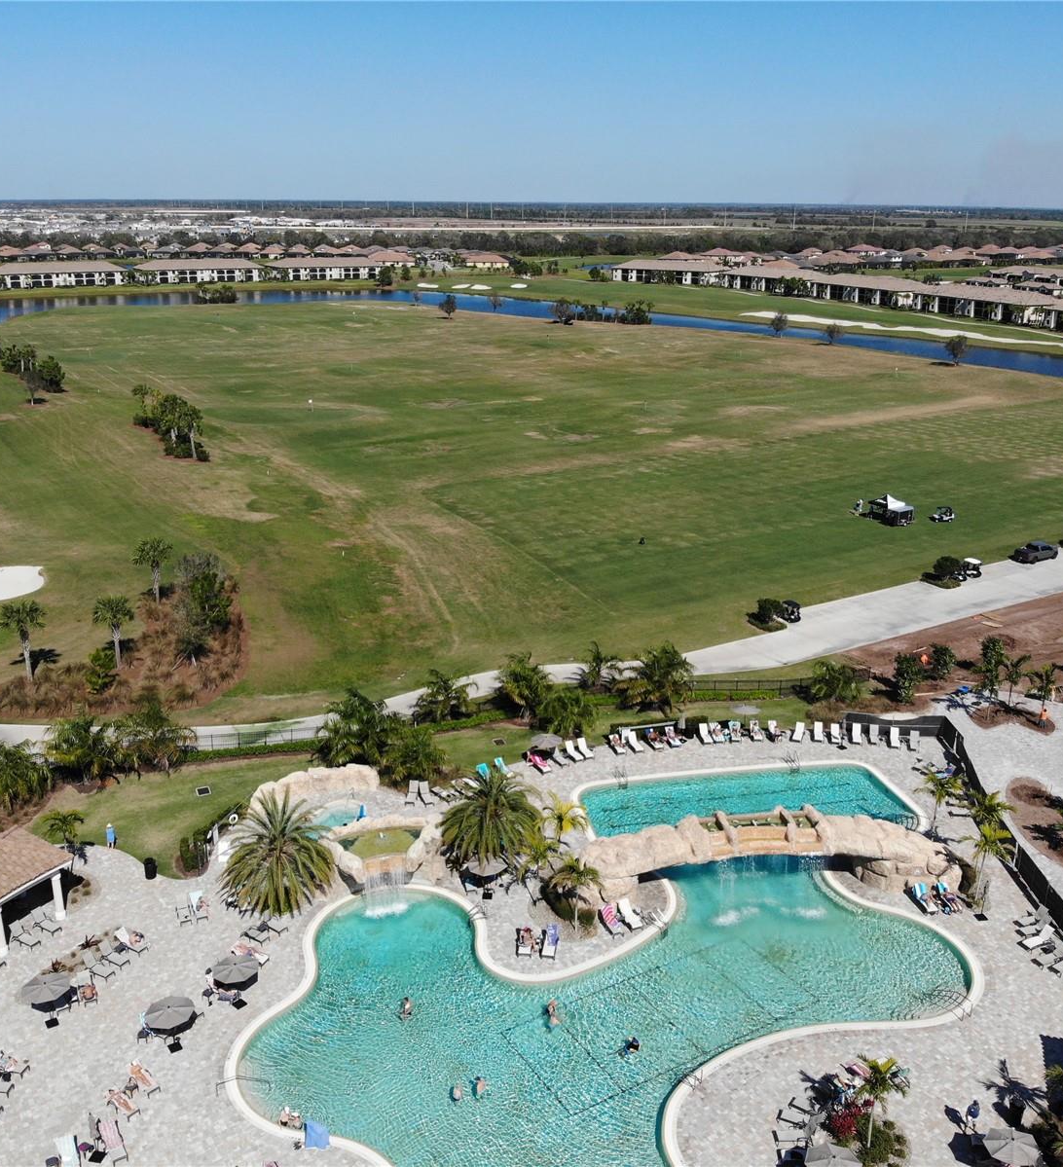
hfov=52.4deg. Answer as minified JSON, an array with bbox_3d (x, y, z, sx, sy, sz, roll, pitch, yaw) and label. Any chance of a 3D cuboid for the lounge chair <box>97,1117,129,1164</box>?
[{"bbox_3d":[-19.386,26.034,50.294,0.700,0.970,1.925,-13,23,-33],"label":"lounge chair"}]

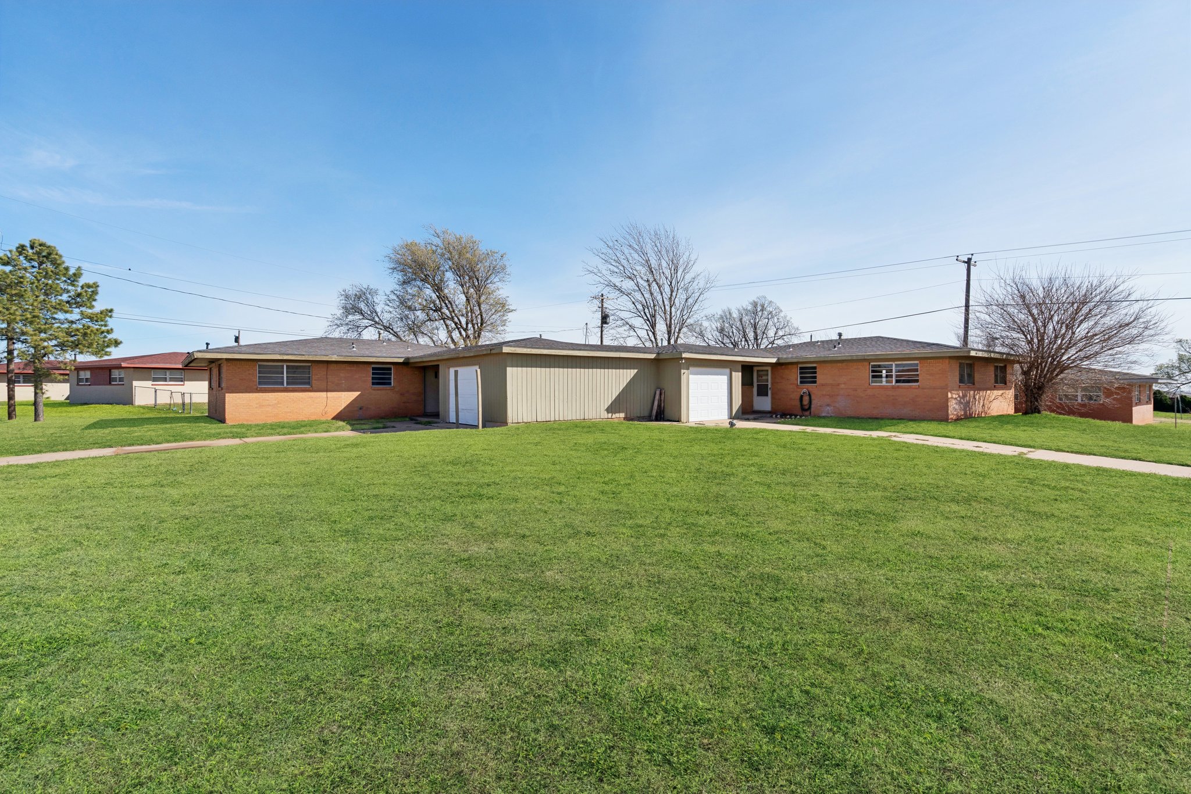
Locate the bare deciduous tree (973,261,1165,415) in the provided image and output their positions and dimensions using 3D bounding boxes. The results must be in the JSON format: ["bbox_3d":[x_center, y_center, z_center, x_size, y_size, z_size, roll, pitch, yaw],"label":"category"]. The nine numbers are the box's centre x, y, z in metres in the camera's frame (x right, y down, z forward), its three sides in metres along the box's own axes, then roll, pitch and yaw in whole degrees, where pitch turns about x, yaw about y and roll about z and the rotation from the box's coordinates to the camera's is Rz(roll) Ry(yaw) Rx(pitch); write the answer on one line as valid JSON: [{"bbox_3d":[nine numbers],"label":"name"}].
[{"bbox_3d":[20.600,-2.500,23.300,7.200,6.700,6.900,-1,2,-41],"label":"bare deciduous tree"}]

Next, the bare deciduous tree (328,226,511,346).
[{"bbox_3d":[-13.200,-6.200,40.000,12.900,13.400,11.200,0,1,-18],"label":"bare deciduous tree"}]

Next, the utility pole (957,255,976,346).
[{"bbox_3d":[20.970,-3.470,30.000,2.200,9.100,0.400,-1,1,-33],"label":"utility pole"}]

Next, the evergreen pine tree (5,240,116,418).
[{"bbox_3d":[-21.700,-2.680,21.400,4.000,7.300,4.000,1,2,45],"label":"evergreen pine tree"}]

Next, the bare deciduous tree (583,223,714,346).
[{"bbox_3d":[4.170,-6.650,42.000,10.200,14.200,9.800,0,1,0],"label":"bare deciduous tree"}]

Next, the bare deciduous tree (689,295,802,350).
[{"bbox_3d":[16.500,-5.500,58.000,11.600,11.400,10.800,0,1,16],"label":"bare deciduous tree"}]

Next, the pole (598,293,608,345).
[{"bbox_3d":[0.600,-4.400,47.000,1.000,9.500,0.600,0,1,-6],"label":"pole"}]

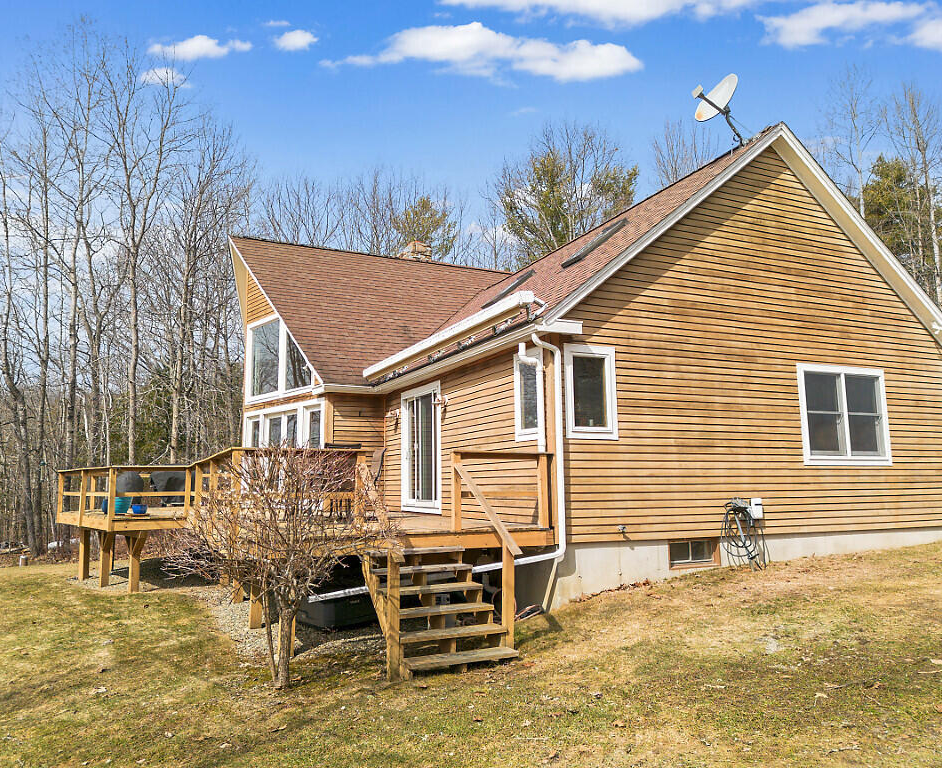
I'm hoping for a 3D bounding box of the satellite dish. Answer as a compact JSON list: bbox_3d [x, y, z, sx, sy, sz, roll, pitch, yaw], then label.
[{"bbox_3d":[3.796,-4.278,10.893,0.950,0.950,0.820,4,-9,-26],"label":"satellite dish"}]

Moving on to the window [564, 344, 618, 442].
[{"bbox_3d":[1.512,0.103,8.866,0.751,1.168,0.110,3,-9,-23],"label":"window"}]

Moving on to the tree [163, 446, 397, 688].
[{"bbox_3d":[-1.743,1.688,6.693,2.126,2.180,2.200,3,-9,-23],"label":"tree"}]

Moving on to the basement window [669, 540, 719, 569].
[{"bbox_3d":[2.888,2.184,9.185,0.803,0.390,0.140,3,-9,-23],"label":"basement window"}]

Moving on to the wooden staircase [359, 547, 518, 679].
[{"bbox_3d":[-0.361,2.153,7.001,1.220,1.060,1.600,3,-9,-23],"label":"wooden staircase"}]

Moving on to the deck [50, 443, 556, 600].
[{"bbox_3d":[-4.202,2.548,12.364,6.500,2.310,11.320,3,-9,-23],"label":"deck"}]

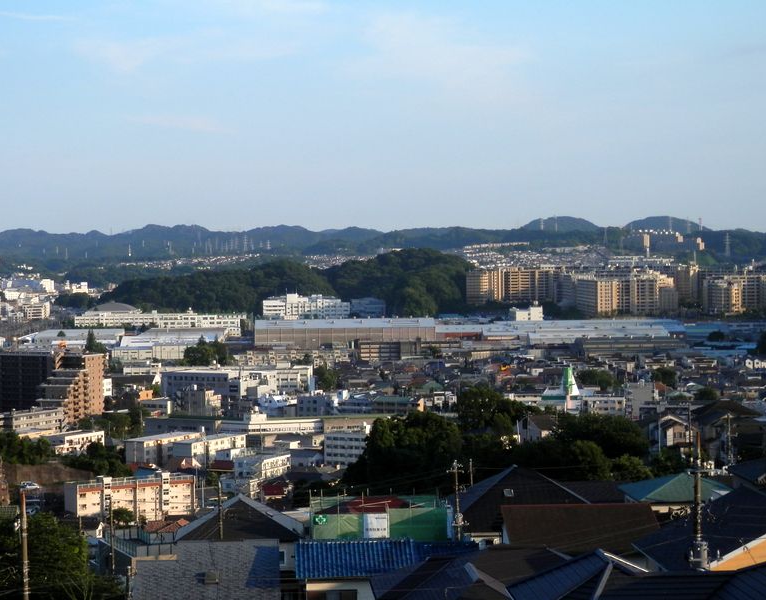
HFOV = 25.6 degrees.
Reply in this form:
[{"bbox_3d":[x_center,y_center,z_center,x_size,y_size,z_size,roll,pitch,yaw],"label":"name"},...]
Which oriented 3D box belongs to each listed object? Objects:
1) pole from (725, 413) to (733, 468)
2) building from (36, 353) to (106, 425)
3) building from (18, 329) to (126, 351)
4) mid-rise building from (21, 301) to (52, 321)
[{"bbox_3d":[41.136,17.960,200.000,0.500,9.500,0.500,-1,2,0],"label":"pole"},{"bbox_3d":[-134.415,38.620,728.000,14.500,28.000,33.000,0,2,17],"label":"building"},{"bbox_3d":[-221.750,29.422,1201.193,70.000,14.000,45.000,0,2,-5],"label":"building"},{"bbox_3d":[-363.022,12.031,1765.000,20.500,17.000,22.000,0,2,8],"label":"mid-rise building"}]

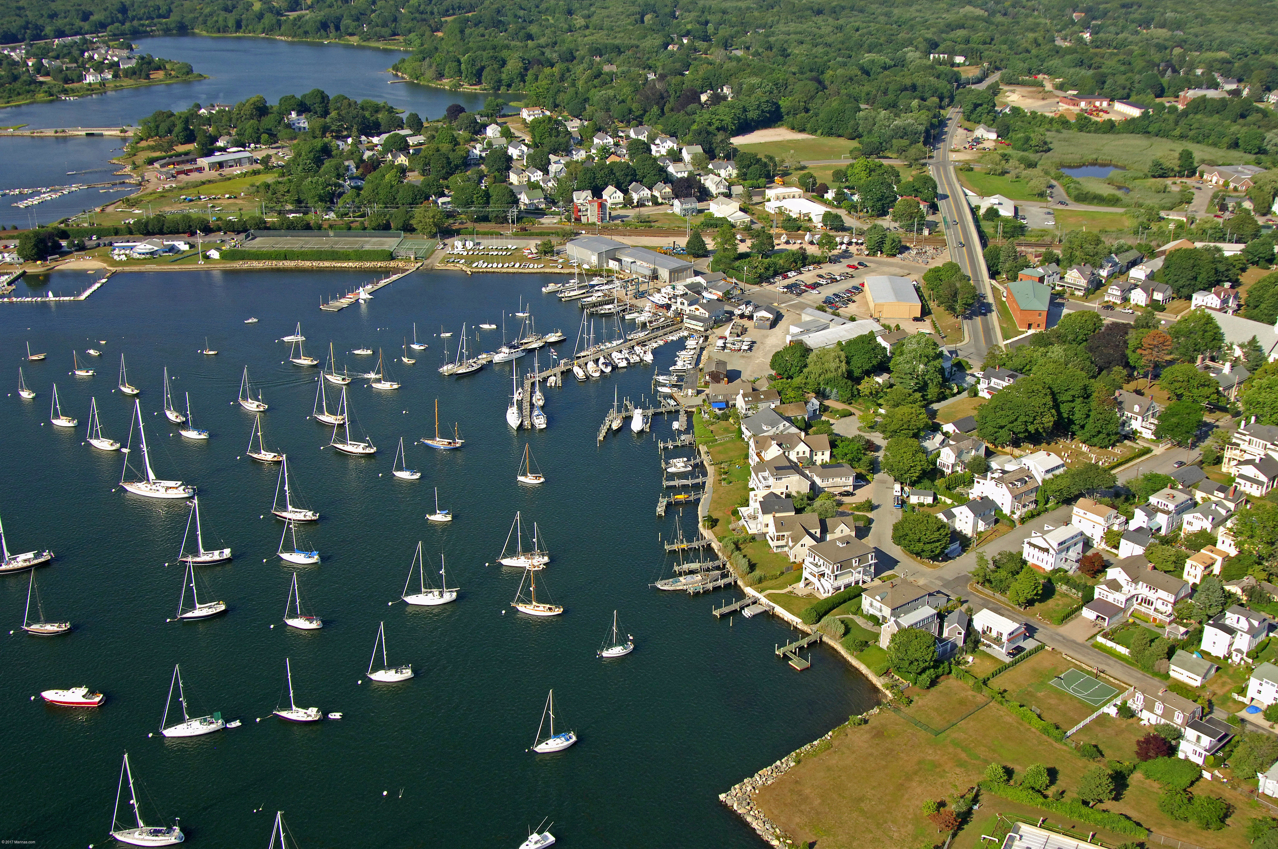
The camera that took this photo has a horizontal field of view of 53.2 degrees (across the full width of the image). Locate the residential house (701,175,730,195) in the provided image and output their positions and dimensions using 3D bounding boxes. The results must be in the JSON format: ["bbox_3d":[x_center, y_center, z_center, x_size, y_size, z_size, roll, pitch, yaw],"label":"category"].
[{"bbox_3d":[42.230,-131.150,700.110,8.800,9.300,19.000,-8,24,-17],"label":"residential house"}]

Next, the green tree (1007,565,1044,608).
[{"bbox_3d":[96.680,40.930,319.830,8.900,11.600,8.900,0,23,0],"label":"green tree"}]

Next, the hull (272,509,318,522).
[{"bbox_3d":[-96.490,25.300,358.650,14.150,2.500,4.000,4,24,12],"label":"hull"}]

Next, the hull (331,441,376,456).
[{"bbox_3d":[-88.710,7.320,396.860,15.000,2.000,4.000,5,23,12],"label":"hull"}]

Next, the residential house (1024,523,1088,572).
[{"bbox_3d":[105.060,30.050,322.900,12.000,8.800,9.600,-18,28,-35],"label":"residential house"}]

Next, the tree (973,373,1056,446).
[{"bbox_3d":[119.890,-2.730,407.540,24.500,20.000,24.500,0,23,0],"label":"tree"}]

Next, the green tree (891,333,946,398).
[{"bbox_3d":[95.239,-19.934,435.610,18.000,18.500,18.000,0,23,0],"label":"green tree"}]

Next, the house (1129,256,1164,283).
[{"bbox_3d":[230.000,-69.080,575.390,8.200,8.200,21.500,21,31,40],"label":"house"}]

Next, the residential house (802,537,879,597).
[{"bbox_3d":[49.793,35.122,319.090,15.900,9.900,10.000,-13,26,-28],"label":"residential house"}]

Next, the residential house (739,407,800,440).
[{"bbox_3d":[41.200,0.820,394.940,14.200,8.900,12.800,-7,24,-15],"label":"residential house"}]

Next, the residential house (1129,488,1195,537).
[{"bbox_3d":[139.300,22.540,338.480,16.500,8.500,8.800,-18,28,-35],"label":"residential house"}]

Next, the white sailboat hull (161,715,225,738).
[{"bbox_3d":[-94.000,64.030,269.330,12.400,2.000,3.800,-7,24,-15],"label":"white sailboat hull"}]

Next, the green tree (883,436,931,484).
[{"bbox_3d":[77.430,10.530,368.650,13.300,12.400,13.300,-1,23,0],"label":"green tree"}]

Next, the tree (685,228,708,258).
[{"bbox_3d":[26.850,-85.600,594.540,10.300,12.200,10.300,-1,23,0],"label":"tree"}]

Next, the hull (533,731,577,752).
[{"bbox_3d":[-18.300,69.340,277.420,9.900,2.000,3.100,-12,26,-25],"label":"hull"}]

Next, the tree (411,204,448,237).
[{"bbox_3d":[-105.711,-102.691,643.529,17.000,15.500,17.000,0,23,0],"label":"tree"}]

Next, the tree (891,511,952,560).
[{"bbox_3d":[71.030,28.070,321.130,14.980,11.910,14.980,0,23,0],"label":"tree"}]

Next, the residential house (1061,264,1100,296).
[{"bbox_3d":[184.040,-60.830,532.590,12.000,10.000,14.000,20,30,40],"label":"residential house"}]

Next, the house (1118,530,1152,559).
[{"bbox_3d":[133.940,32.590,341.900,6.200,7.100,7.200,-20,30,-38],"label":"house"}]

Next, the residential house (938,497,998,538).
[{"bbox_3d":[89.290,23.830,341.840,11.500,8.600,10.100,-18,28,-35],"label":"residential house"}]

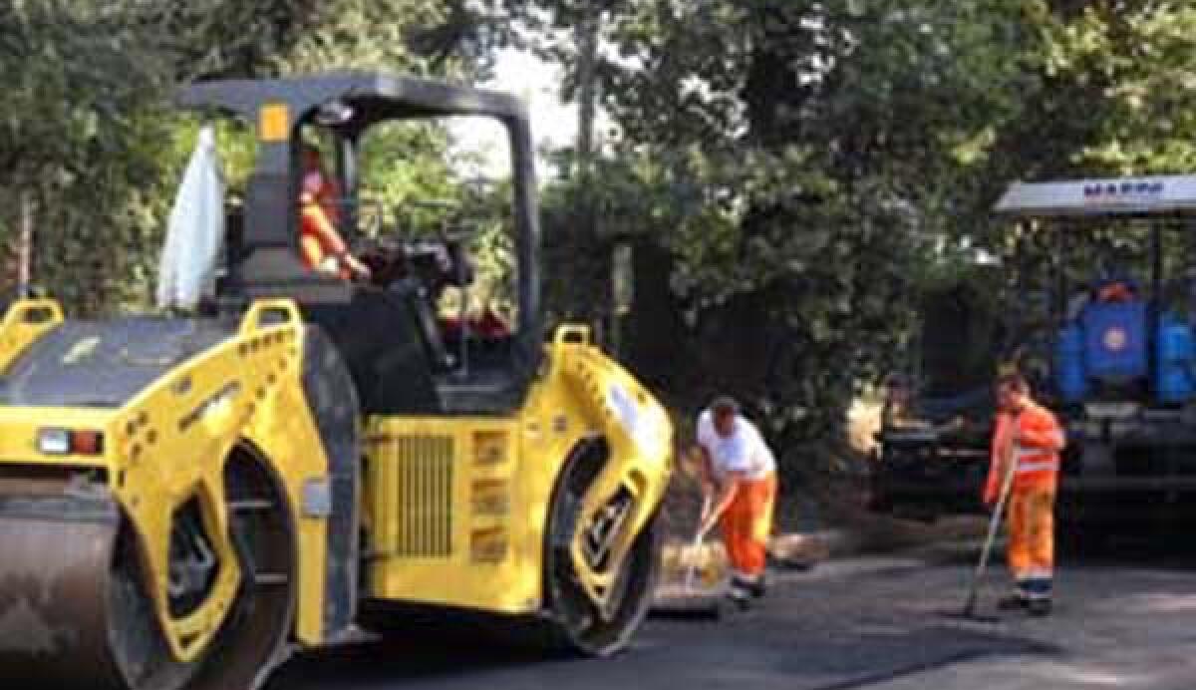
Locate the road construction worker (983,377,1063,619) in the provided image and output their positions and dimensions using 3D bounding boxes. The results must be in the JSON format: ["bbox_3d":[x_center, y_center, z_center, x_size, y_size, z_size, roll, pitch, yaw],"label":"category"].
[{"bbox_3d":[2.965,1.030,15.150,0.570,1.700,0.450,-2,-2,41],"label":"road construction worker"}]

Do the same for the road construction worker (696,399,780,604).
[{"bbox_3d":[0.977,1.118,15.400,0.730,1.490,0.560,2,-3,-45],"label":"road construction worker"}]

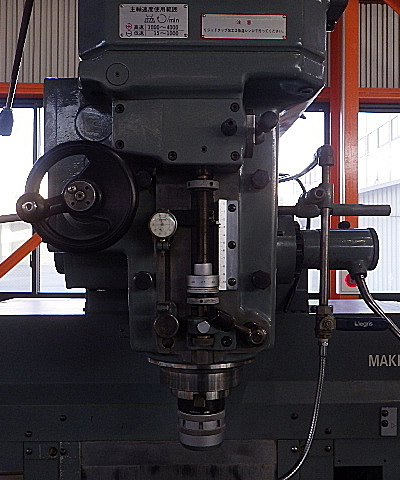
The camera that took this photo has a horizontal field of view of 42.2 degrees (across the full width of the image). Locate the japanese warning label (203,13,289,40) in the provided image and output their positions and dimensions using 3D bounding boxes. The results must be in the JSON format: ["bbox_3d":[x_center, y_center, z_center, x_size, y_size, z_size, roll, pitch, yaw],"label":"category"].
[{"bbox_3d":[0.051,-0.248,0.601,0.100,0.030,0.002,0,-1,-1],"label":"japanese warning label"}]

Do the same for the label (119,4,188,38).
[{"bbox_3d":[-0.053,-0.253,0.597,0.080,0.040,0.002,0,-1,-1],"label":"label"}]

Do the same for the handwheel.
[{"bbox_3d":[-0.133,-0.049,0.566,0.129,0.128,0.085,0,-1,-1],"label":"handwheel"}]

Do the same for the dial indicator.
[{"bbox_3d":[-0.045,-0.019,0.635,0.036,0.036,0.021,0,-1,-1],"label":"dial indicator"}]

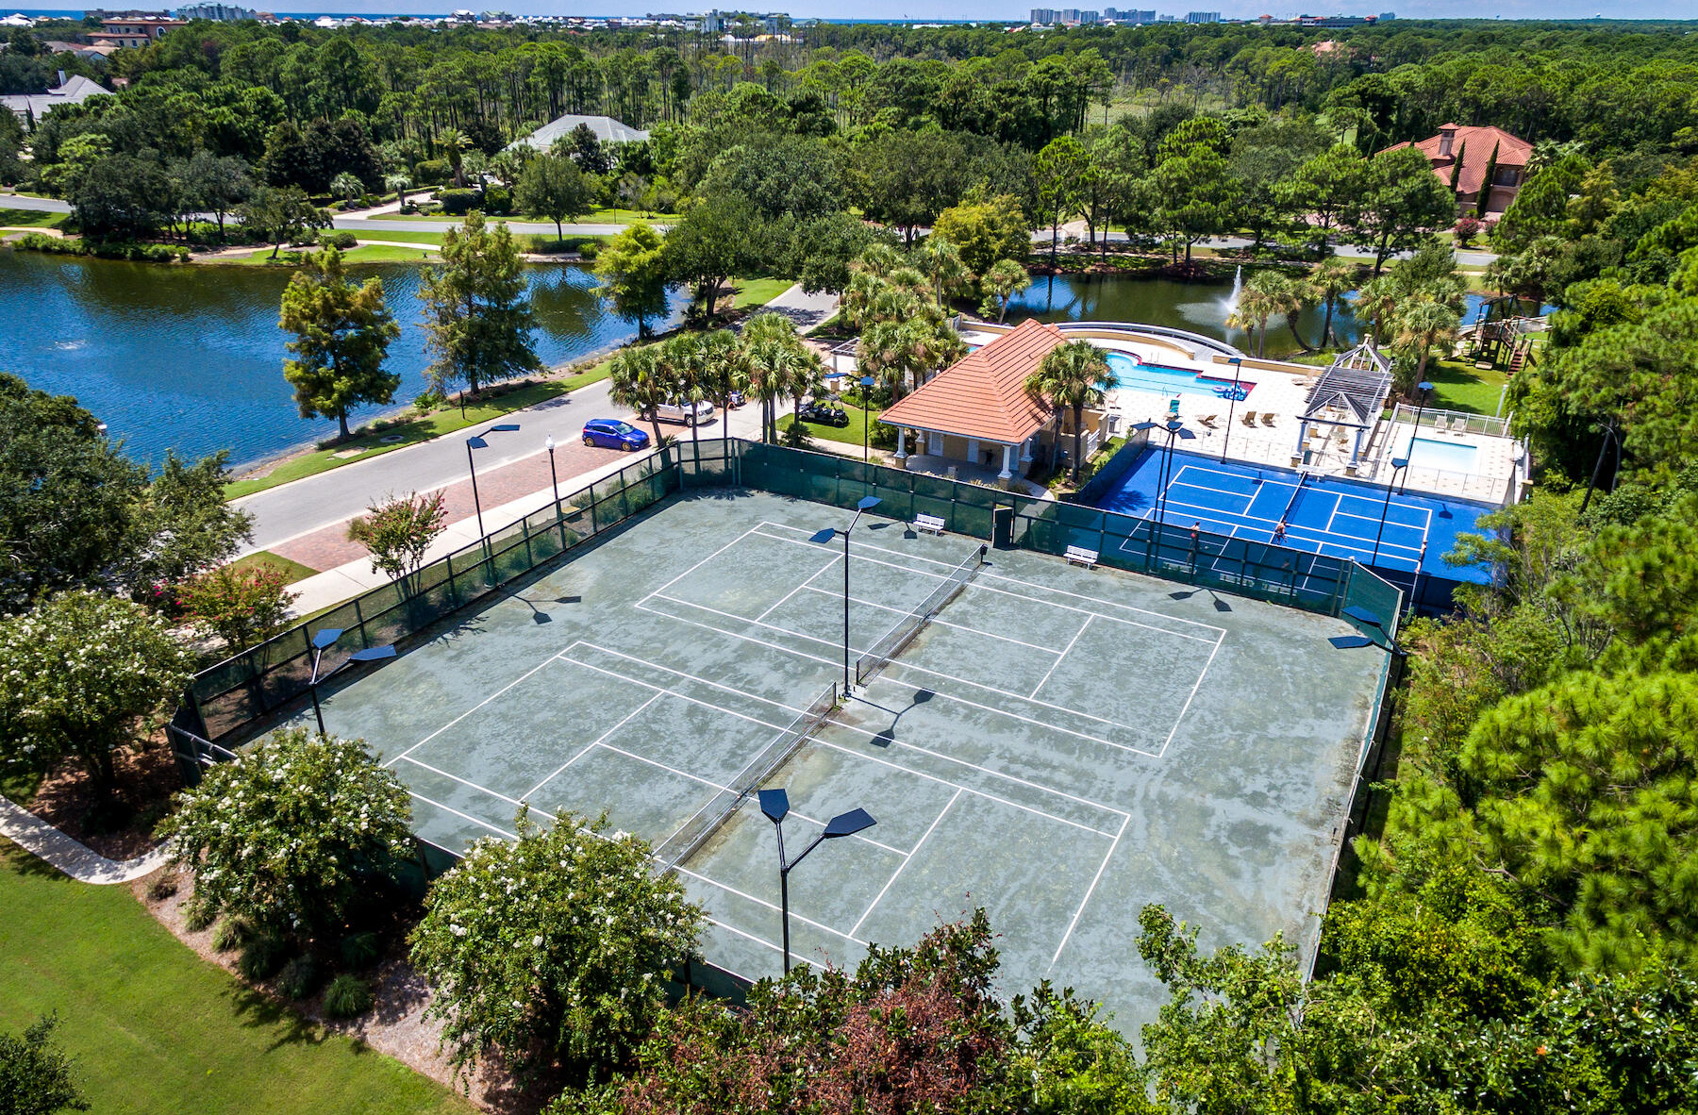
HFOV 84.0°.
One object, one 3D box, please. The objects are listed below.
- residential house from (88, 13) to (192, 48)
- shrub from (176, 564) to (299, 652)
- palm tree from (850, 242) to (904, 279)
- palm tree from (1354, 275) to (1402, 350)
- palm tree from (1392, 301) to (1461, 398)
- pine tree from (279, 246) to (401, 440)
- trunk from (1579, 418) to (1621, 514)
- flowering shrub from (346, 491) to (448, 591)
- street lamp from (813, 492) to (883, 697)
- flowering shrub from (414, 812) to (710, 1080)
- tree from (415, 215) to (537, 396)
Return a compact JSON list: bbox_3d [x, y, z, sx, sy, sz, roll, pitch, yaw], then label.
[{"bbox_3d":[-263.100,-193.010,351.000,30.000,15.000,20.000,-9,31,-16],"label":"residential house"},{"bbox_3d":[-26.377,2.762,40.967,4.500,5.000,4.500,-21,36,-32],"label":"shrub"},{"bbox_3d":[2.519,-23.933,83.004,4.300,7.100,4.300,1,26,1],"label":"palm tree"},{"bbox_3d":[41.440,-18.110,73.670,3.600,7.020,3.600,14,33,22],"label":"palm tree"},{"bbox_3d":[42.232,-15.067,68.105,4.300,7.000,4.300,16,30,28],"label":"palm tree"},{"bbox_3d":[-31.290,-12.590,57.520,6.700,11.780,6.700,-13,32,-22],"label":"pine tree"},{"bbox_3d":[38.012,-3.753,48.487,0.680,7.002,0.702,18,31,29],"label":"trunk"},{"bbox_3d":[-20.237,-0.018,41.862,4.100,5.600,4.100,-13,29,-25],"label":"flowering shrub"},{"bbox_3d":[-0.081,2.236,38.601,1.300,8.594,4.200,16,33,25],"label":"street lamp"},{"bbox_3d":[-7.843,10.787,26.058,7.600,6.200,7.600,-12,32,-21],"label":"flowering shrub"},{"bbox_3d":[-26.995,-18.222,68.917,8.600,13.460,8.300,-11,32,-19],"label":"tree"}]

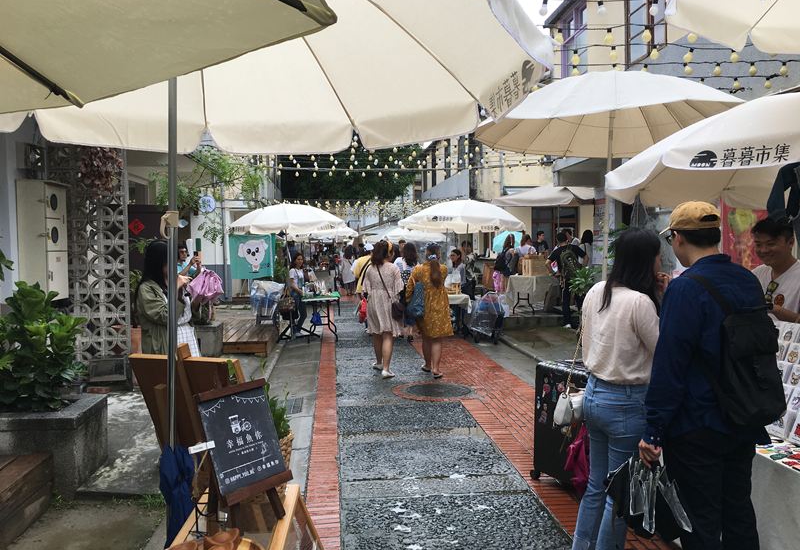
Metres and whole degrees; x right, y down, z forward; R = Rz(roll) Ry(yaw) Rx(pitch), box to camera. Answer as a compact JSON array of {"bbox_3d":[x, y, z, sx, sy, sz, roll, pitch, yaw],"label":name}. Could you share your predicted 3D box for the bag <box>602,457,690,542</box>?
[{"bbox_3d":[1.071,0.967,2.900,0.350,0.360,0.170,1,3,18],"label":"bag"}]

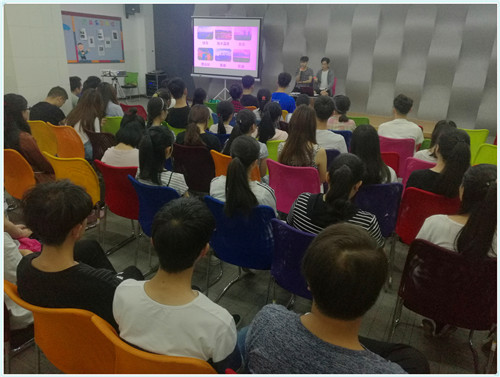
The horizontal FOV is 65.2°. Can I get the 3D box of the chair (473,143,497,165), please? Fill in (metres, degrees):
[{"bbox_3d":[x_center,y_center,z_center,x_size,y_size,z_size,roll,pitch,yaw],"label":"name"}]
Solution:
[{"bbox_3d":[2.558,-0.078,4.205,0.470,0.860,0.560,8,21,16],"label":"chair"}]

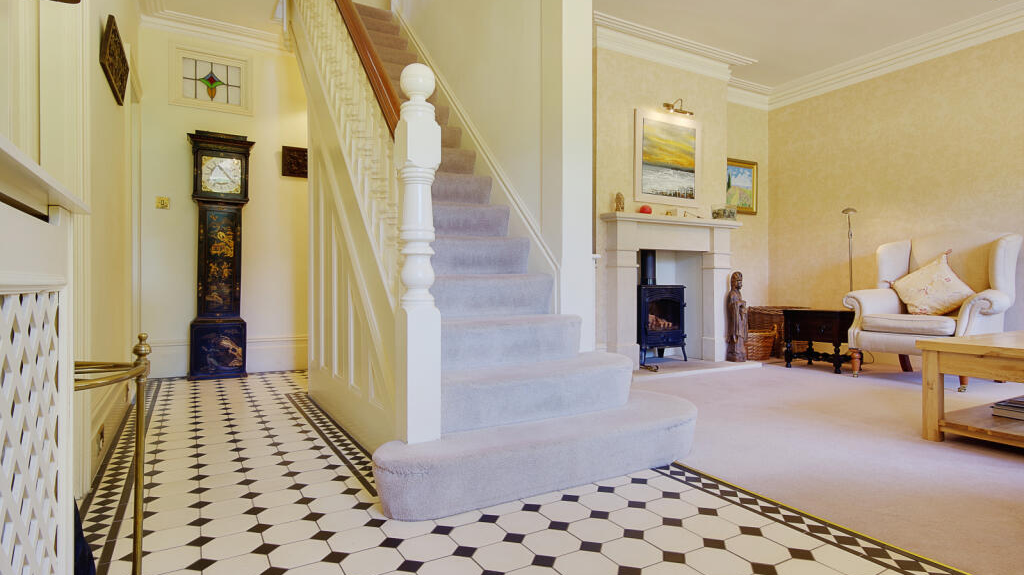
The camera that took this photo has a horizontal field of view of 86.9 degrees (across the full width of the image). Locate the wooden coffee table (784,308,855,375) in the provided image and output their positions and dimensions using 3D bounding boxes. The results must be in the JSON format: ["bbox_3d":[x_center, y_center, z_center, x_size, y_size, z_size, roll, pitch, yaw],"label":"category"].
[{"bbox_3d":[2.599,0.433,4.500,0.400,0.480,0.490,0,0,-31],"label":"wooden coffee table"}]

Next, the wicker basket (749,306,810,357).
[{"bbox_3d":[2.620,0.430,5.250,0.370,0.480,0.430,0,0,-31],"label":"wicker basket"}]

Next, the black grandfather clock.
[{"bbox_3d":[-2.326,-0.247,4.329,0.470,1.940,0.240,0,0,-31],"label":"black grandfather clock"}]

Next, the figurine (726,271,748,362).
[{"bbox_3d":[1.984,0.248,4.770,0.150,0.800,0.140,0,0,-31],"label":"figurine"}]

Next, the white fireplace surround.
[{"bbox_3d":[1.382,0.045,4.525,1.470,1.220,0.210,0,0,-31],"label":"white fireplace surround"}]

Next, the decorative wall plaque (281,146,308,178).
[{"bbox_3d":[-1.854,-1.094,4.713,0.260,0.257,0.035,0,0,-31],"label":"decorative wall plaque"}]

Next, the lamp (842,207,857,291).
[{"bbox_3d":[2.909,-0.005,4.654,0.230,1.350,0.230,0,0,-31],"label":"lamp"}]

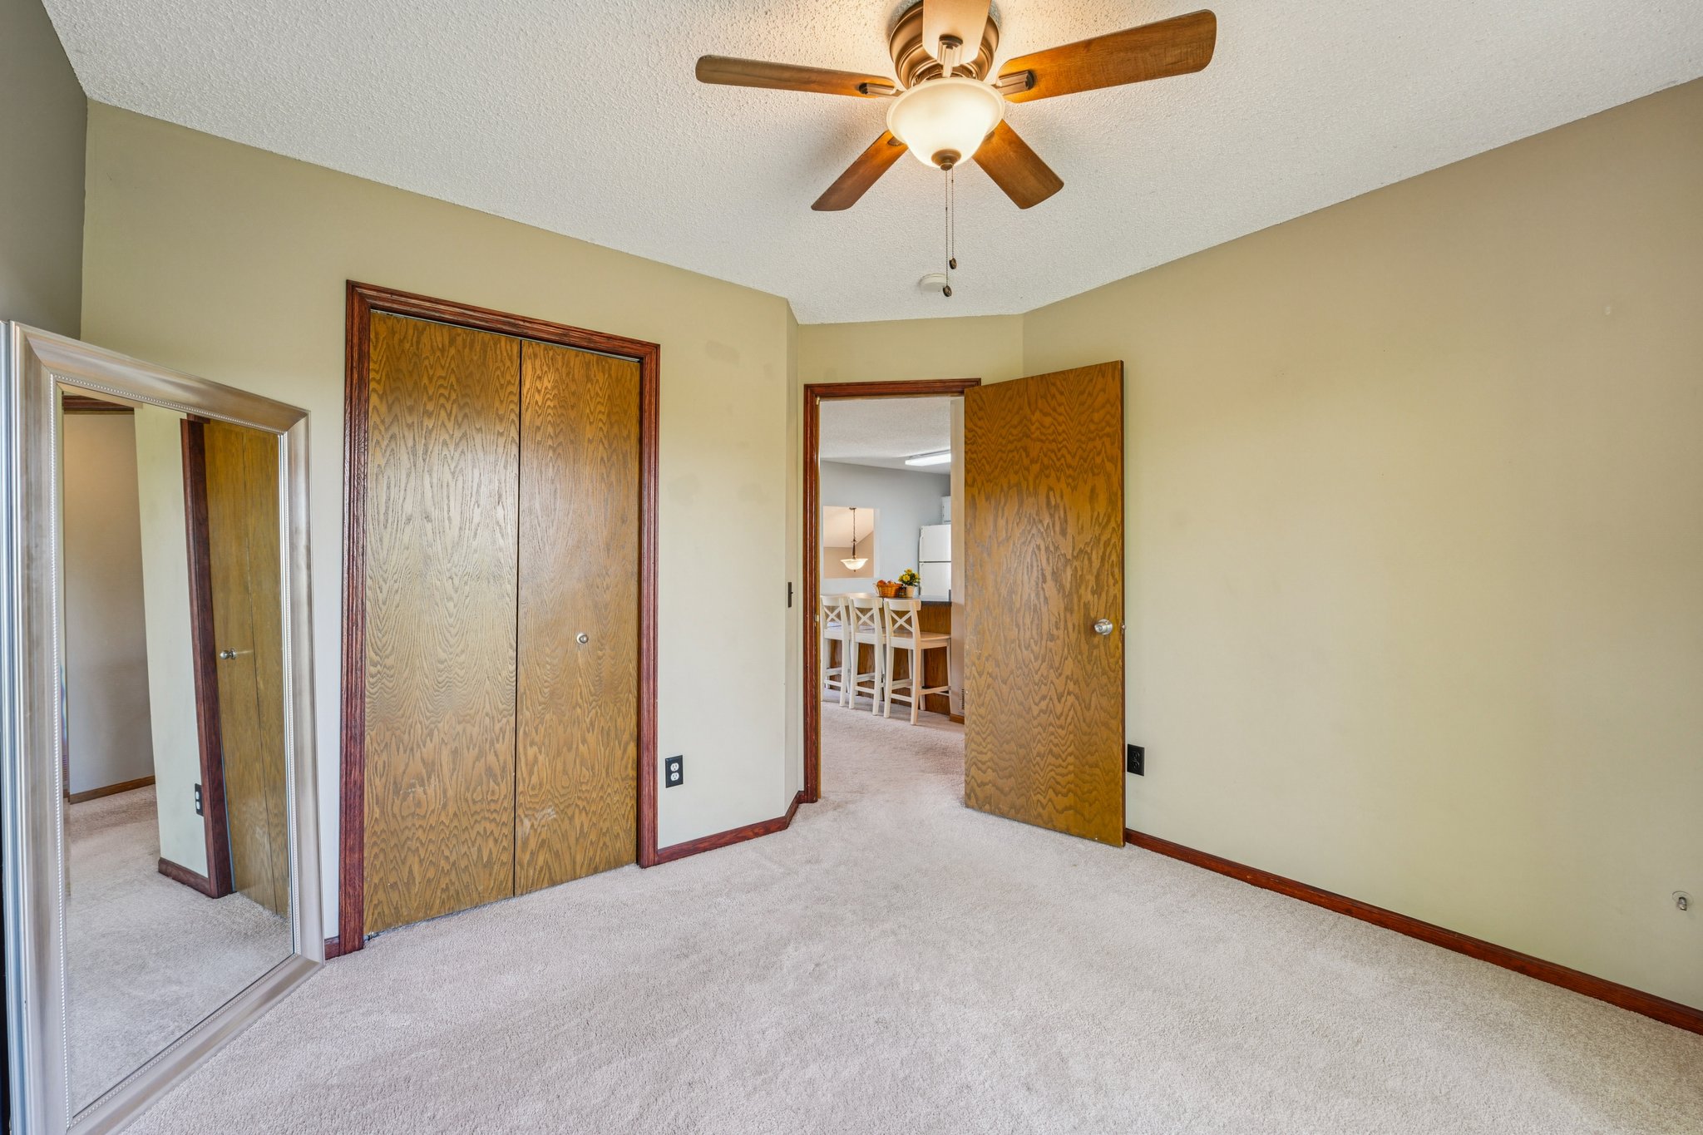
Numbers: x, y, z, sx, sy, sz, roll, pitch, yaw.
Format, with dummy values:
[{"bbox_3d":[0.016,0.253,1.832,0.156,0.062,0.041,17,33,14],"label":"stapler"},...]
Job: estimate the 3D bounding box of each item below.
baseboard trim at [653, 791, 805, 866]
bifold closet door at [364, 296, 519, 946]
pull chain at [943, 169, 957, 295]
[{"bbox_3d":[-0.508,1.148,2.967,0.837,0.062,0.272,0,-1,-36],"label":"baseboard trim"},{"bbox_3d":[-1.378,0.177,2.250,0.442,2.000,0.035,0,-1,-36],"label":"bifold closet door"},{"bbox_3d":[0.222,-0.762,1.500,0.031,0.300,0.024,0,-1,0],"label":"pull chain"}]

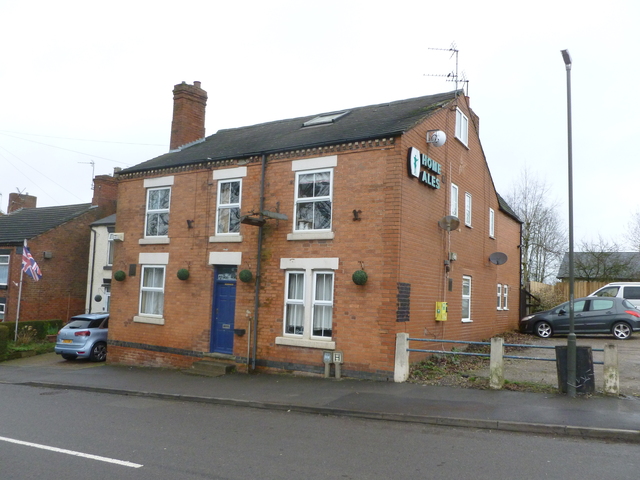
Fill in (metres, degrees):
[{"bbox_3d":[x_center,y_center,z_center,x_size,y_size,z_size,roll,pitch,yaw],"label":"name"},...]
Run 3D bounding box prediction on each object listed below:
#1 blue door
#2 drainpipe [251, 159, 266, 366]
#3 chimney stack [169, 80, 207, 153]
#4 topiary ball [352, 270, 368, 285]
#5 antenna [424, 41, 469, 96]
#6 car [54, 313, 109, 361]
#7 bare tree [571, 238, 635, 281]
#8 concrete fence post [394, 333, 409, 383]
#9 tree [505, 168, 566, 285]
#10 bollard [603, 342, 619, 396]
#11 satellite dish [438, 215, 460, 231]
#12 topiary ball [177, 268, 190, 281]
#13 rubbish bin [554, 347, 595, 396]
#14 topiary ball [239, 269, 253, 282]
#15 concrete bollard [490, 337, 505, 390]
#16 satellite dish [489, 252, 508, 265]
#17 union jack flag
[{"bbox_3d":[-2.598,1.907,13.906,0.820,2.320,0.100,-1,-6,30],"label":"blue door"},{"bbox_3d":[-1.559,0.510,13.245,0.100,5.430,0.120,-1,-6,30],"label":"drainpipe"},{"bbox_3d":[-4.861,-4.511,19.315,0.661,2.685,1.239,-1,-6,32],"label":"chimney stack"},{"bbox_3d":[0.902,0.844,11.534,0.335,0.335,0.335,2,-6,0],"label":"topiary ball"},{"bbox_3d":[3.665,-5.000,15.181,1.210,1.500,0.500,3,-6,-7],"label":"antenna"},{"bbox_3d":[-7.880,3.720,20.050,1.830,1.600,4.400,-1,-6,26],"label":"car"},{"bbox_3d":[16.478,2.020,29.977,3.500,4.471,3.200,-1,-6,29],"label":"bare tree"},{"bbox_3d":[1.808,2.568,11.336,0.215,1.049,0.215,-1,-6,32],"label":"concrete fence post"},{"bbox_3d":[12.762,0.190,30.754,3.500,8.740,3.500,-1,-6,30],"label":"tree"},{"bbox_3d":[5.212,2.278,9.265,0.200,0.920,0.200,-1,-6,30],"label":"bollard"},{"bbox_3d":[3.394,-0.458,13.538,0.550,0.430,0.350,0,-6,14],"label":"satellite dish"},{"bbox_3d":[-3.790,0.973,14.394,0.335,0.335,0.335,2,-6,0],"label":"topiary ball"},{"bbox_3d":[4.595,2.348,9.337,0.550,0.780,0.400,-1,-6,30],"label":"rubbish bin"},{"bbox_3d":[-1.921,0.946,13.458,0.333,0.333,0.333,2,-5,0],"label":"topiary ball"},{"bbox_3d":[3.531,2.438,10.282,0.210,0.977,0.210,-1,-6,32],"label":"concrete bollard"},{"bbox_3d":[6.365,0.666,18.441,0.641,0.476,0.250,0,-5,19],"label":"satellite dish"},{"bbox_3d":[-11.329,0.926,20.400,0.730,1.400,0.300,5,-6,-29],"label":"union jack flag"}]

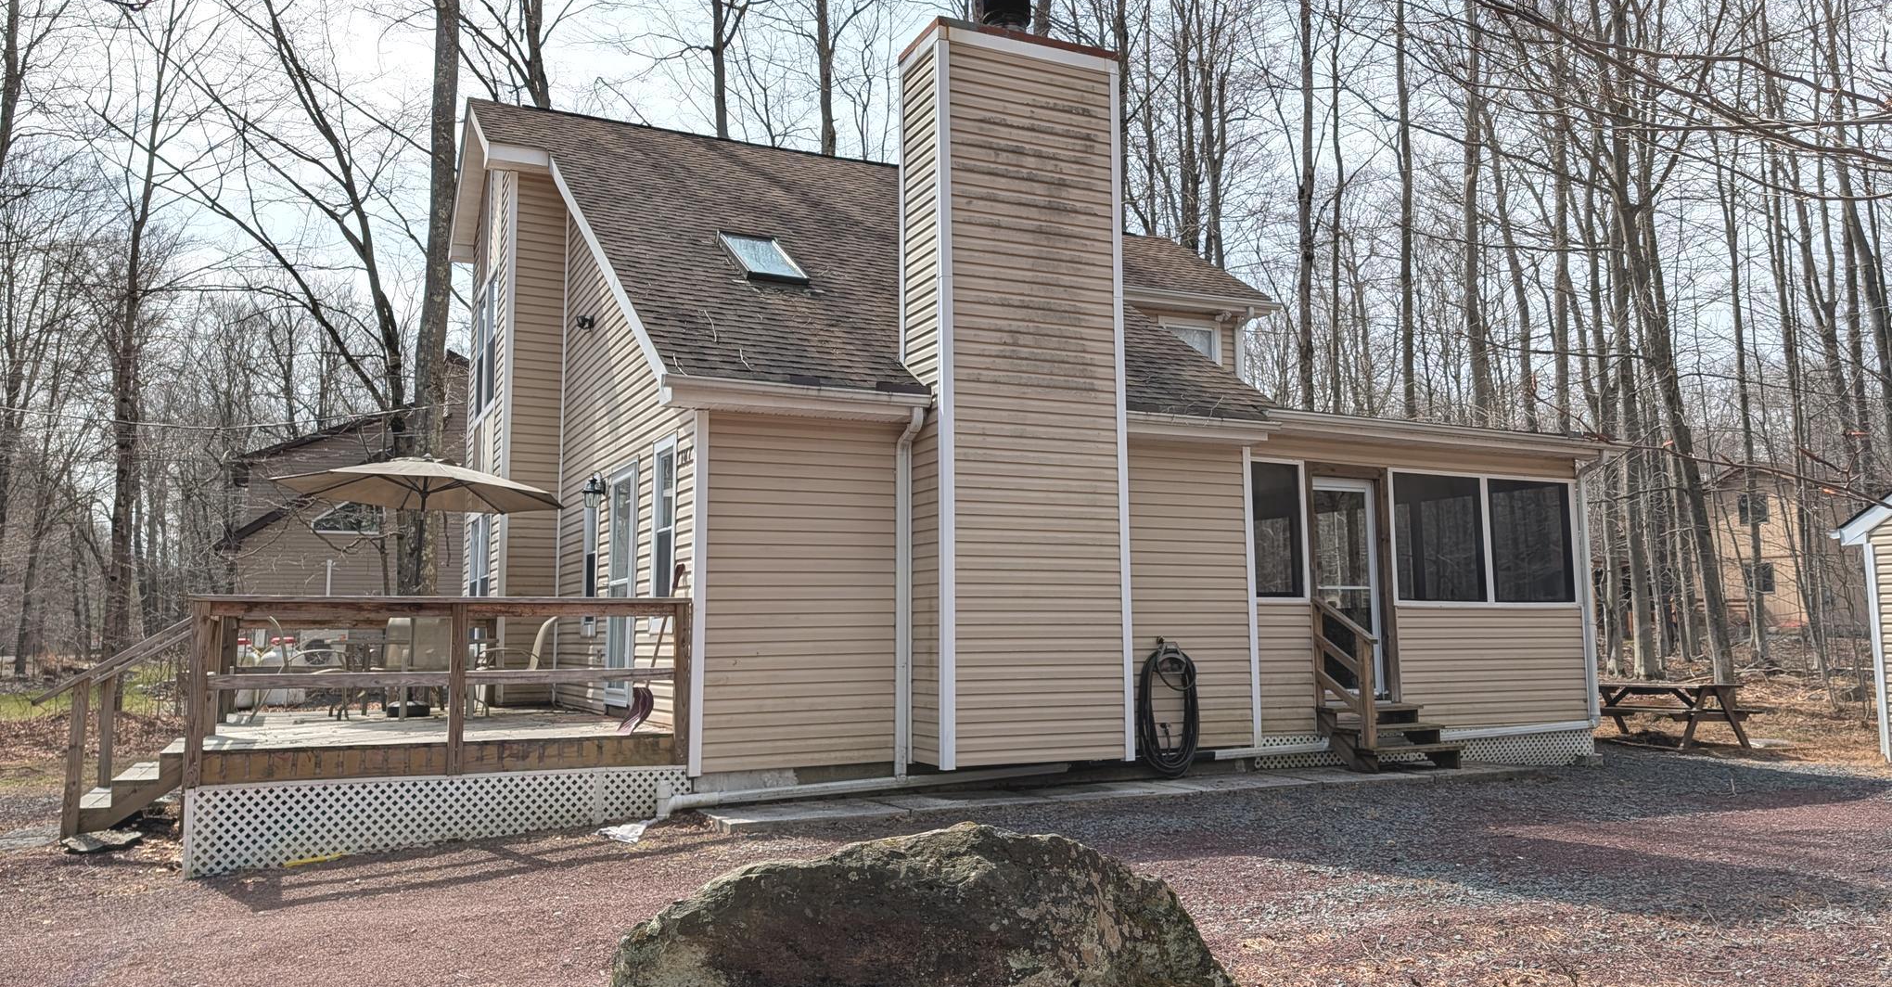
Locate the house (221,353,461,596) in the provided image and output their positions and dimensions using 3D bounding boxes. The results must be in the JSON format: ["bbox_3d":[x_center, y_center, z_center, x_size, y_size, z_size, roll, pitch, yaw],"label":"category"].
[{"bbox_3d":[-13.516,0.722,33.383,8.700,8.500,9.500,2,-7,-28],"label":"house"}]

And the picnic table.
[{"bbox_3d":[8.508,2.635,15.747,1.480,0.740,1.830,2,-6,-26],"label":"picnic table"}]

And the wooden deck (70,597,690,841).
[{"bbox_3d":[-4.441,1.622,10.578,3.670,1.480,4.390,2,-6,-26],"label":"wooden deck"}]

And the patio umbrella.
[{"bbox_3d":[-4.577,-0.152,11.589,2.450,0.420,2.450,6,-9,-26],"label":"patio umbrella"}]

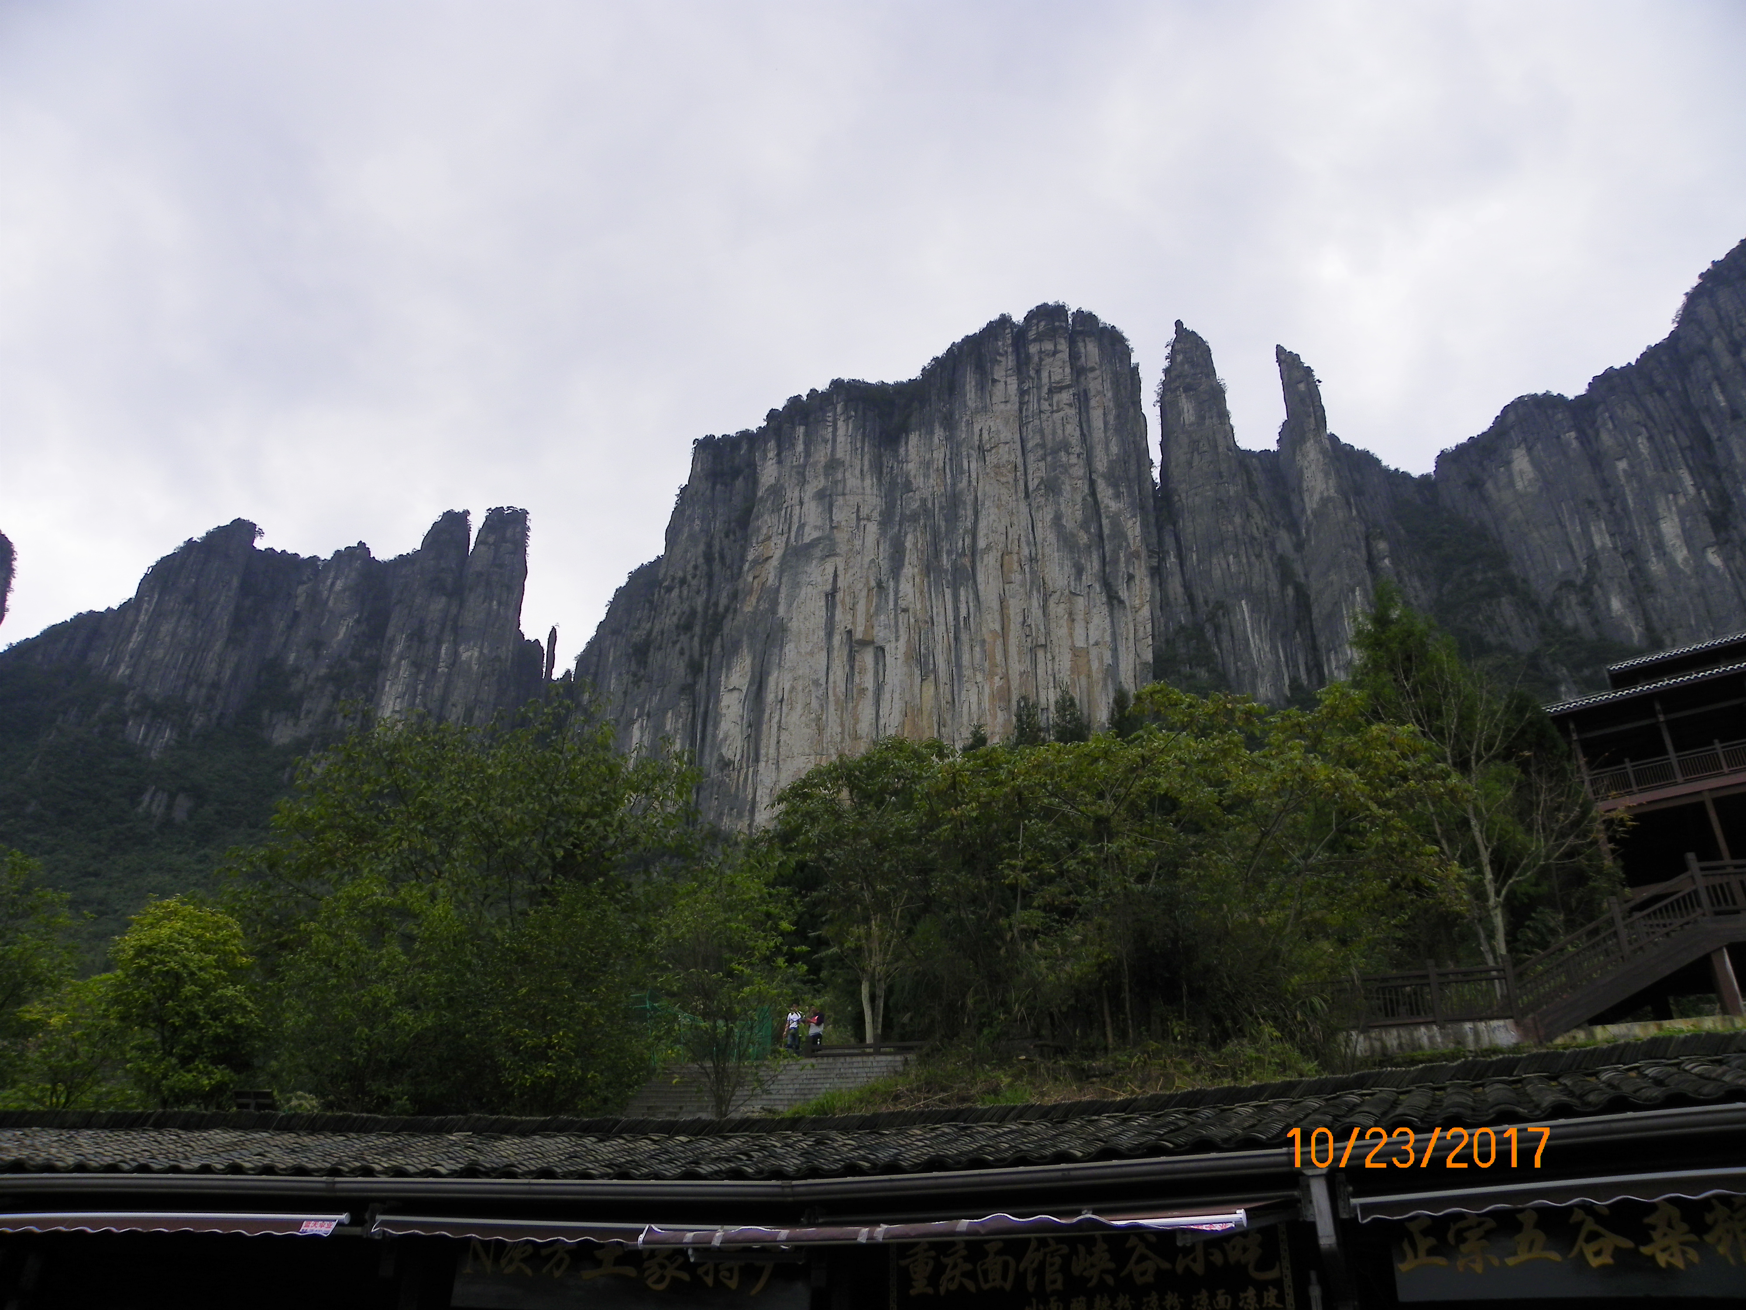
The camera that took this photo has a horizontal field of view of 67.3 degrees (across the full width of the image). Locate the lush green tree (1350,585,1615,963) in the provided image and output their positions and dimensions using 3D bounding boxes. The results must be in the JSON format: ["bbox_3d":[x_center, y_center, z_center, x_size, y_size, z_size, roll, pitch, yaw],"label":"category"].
[{"bbox_3d":[13.787,2.842,29.977,5.500,9.400,4.950,0,-27,0],"label":"lush green tree"}]

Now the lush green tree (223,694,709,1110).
[{"bbox_3d":[-8.648,5.328,28.149,9.710,8.500,8.260,0,-27,0],"label":"lush green tree"}]

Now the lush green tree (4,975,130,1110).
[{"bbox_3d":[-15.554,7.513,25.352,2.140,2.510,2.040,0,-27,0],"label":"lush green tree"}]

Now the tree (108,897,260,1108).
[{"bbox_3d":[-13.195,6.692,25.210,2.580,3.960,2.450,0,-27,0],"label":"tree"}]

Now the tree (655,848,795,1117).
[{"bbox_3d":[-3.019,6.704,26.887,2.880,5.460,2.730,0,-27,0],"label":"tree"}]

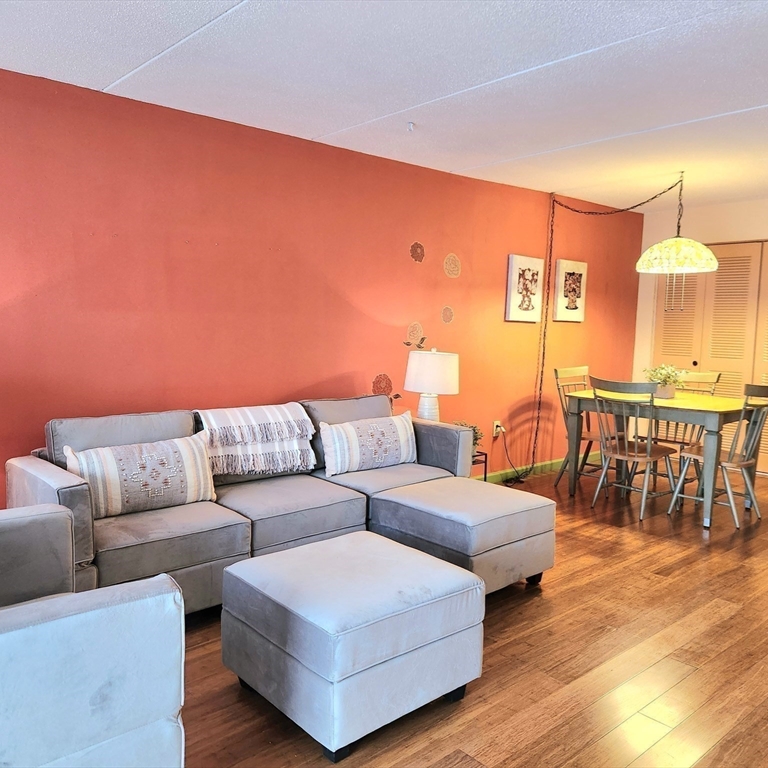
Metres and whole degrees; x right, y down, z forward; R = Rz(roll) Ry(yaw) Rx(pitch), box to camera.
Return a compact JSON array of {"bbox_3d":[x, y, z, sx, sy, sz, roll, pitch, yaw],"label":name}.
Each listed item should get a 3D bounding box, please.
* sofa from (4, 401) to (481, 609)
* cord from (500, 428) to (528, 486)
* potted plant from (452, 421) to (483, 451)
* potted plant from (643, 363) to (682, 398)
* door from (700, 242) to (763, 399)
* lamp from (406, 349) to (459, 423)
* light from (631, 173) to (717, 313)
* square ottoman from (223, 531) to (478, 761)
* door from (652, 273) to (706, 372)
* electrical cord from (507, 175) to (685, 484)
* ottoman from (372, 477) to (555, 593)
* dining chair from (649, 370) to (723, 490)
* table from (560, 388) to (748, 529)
[{"bbox_3d":[-0.603,0.544,3.490,2.250,0.855,0.860,-4,7,-42],"label":"sofa"},{"bbox_3d":[1.057,0.589,5.541,0.380,0.420,0.220,-4,7,-42],"label":"cord"},{"bbox_3d":[0.534,0.335,4.349,0.220,0.230,0.220,-4,7,-42],"label":"potted plant"},{"bbox_3d":[2.053,-0.023,4.962,0.257,0.253,0.285,-4,7,-42],"label":"potted plant"},{"bbox_3d":[3.128,-0.254,6.180,0.040,2.001,0.464,-4,7,-42],"label":"door"},{"bbox_3d":[0.316,0.060,4.468,0.360,0.590,0.360,1,6,0],"label":"lamp"},{"bbox_3d":[2.075,-1.005,4.823,0.550,0.964,0.550,-4,7,-42],"label":"light"},{"bbox_3d":[-0.111,0.868,2.381,0.645,0.440,0.645,-4,7,-41],"label":"square ottoman"},{"bbox_3d":[2.820,-0.291,6.522,0.040,2.001,0.456,-4,7,-42],"label":"door"},{"bbox_3d":[1.558,-0.365,5.248,0.800,2.390,1.180,-4,7,-42],"label":"electrical cord"},{"bbox_3d":[0.397,0.775,3.413,0.645,0.440,0.645,-4,8,-43],"label":"ottoman"},{"bbox_3d":[2.172,0.389,5.138,0.540,0.930,0.480,-4,7,-42],"label":"dining chair"},{"bbox_3d":[2.035,0.488,4.968,0.841,0.765,1.146,-4,7,-42],"label":"table"}]

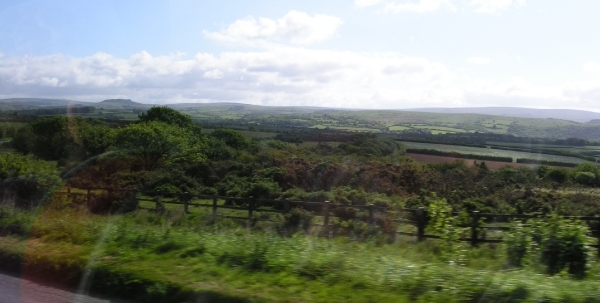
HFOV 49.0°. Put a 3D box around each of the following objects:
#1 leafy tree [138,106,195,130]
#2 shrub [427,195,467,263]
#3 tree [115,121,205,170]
[{"bbox_3d":[-12.389,-1.884,62.000,6.000,5.000,5.500,1,3,0],"label":"leafy tree"},{"bbox_3d":[4.052,2.157,18.200,1.100,1.900,1.000,1,3,0],"label":"shrub"},{"bbox_3d":[-10.599,-0.304,50.000,7.000,4.100,6.000,1,3,0],"label":"tree"}]

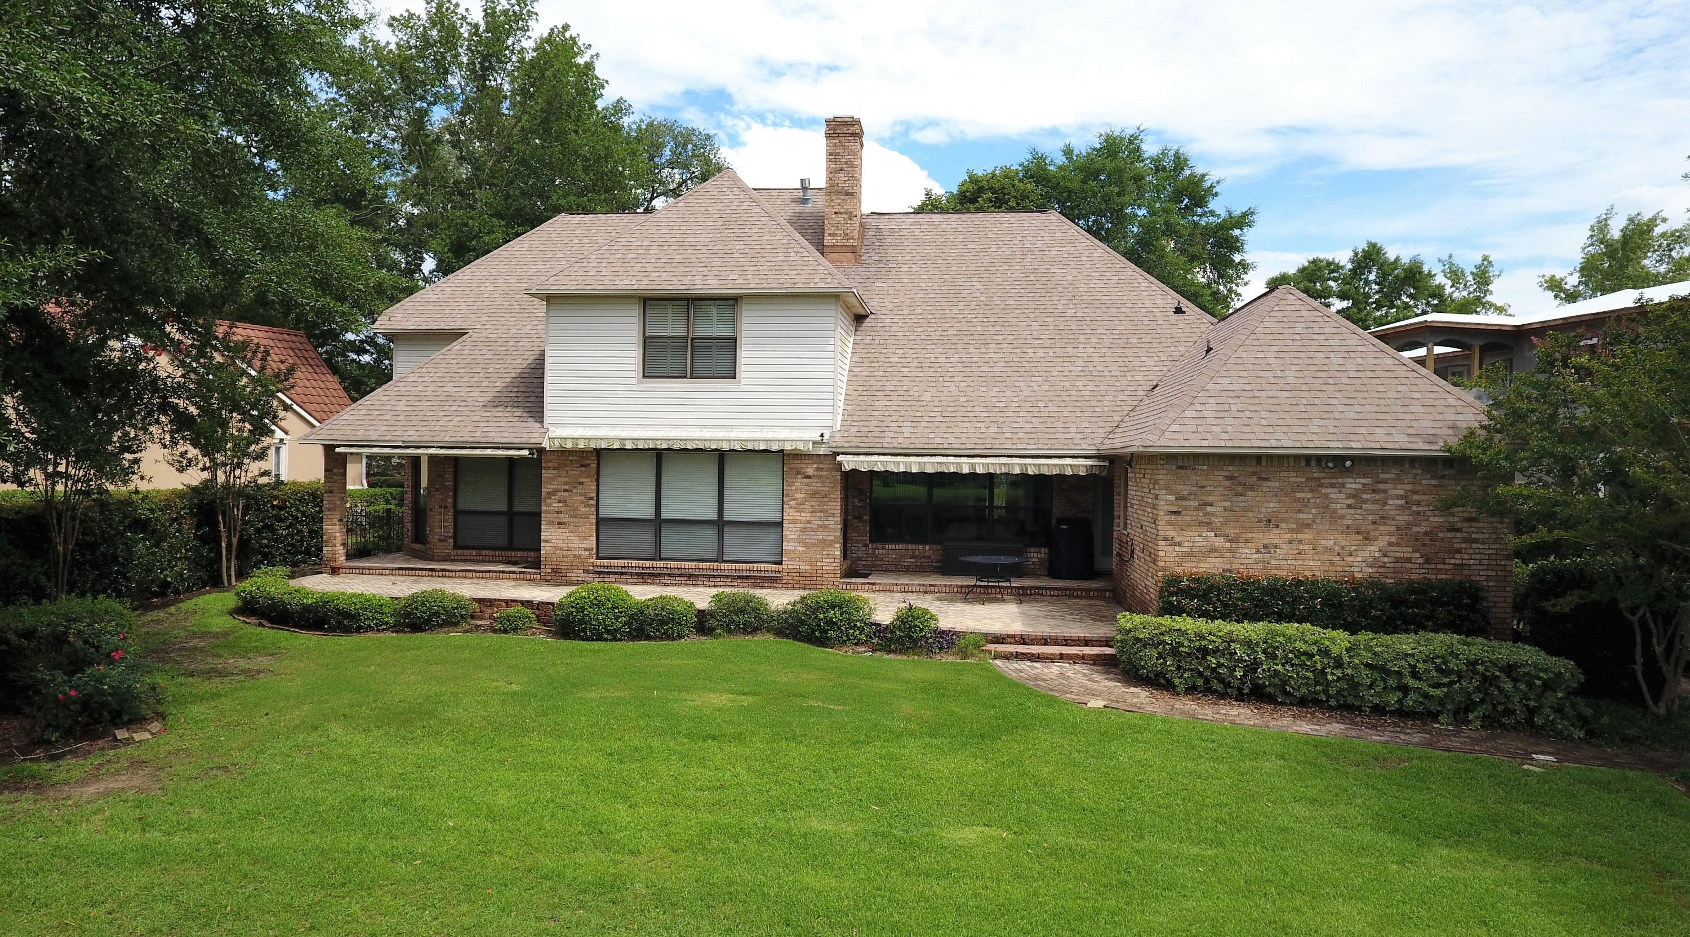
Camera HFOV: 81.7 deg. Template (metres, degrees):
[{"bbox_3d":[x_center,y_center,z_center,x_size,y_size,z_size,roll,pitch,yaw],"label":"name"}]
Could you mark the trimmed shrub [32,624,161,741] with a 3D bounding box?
[{"bbox_3d":[-7.338,2.041,9.508,1.050,0.960,1.000,1,0,-32],"label":"trimmed shrub"}]

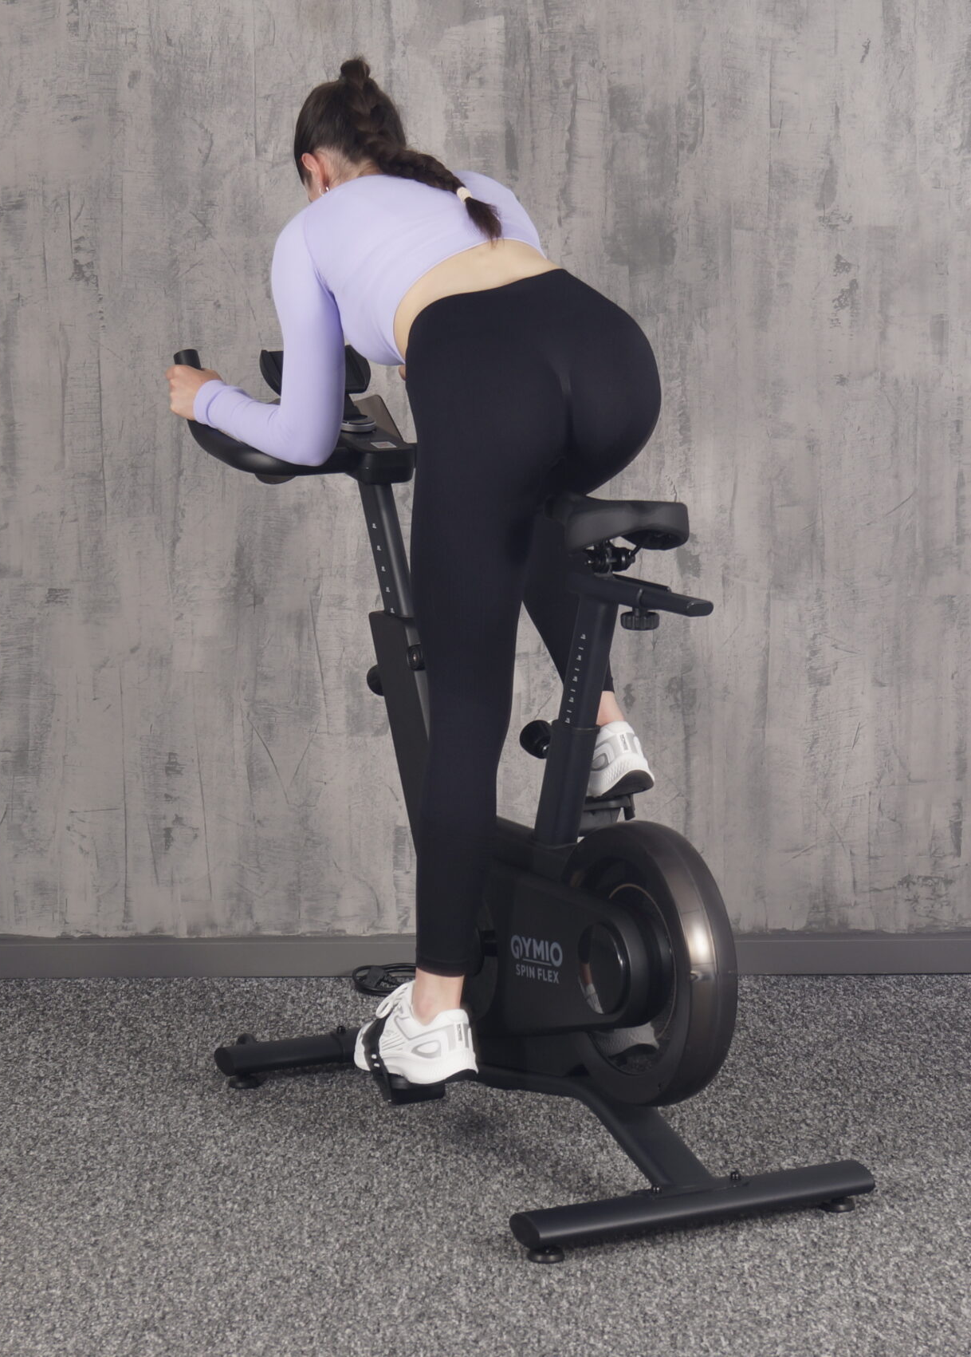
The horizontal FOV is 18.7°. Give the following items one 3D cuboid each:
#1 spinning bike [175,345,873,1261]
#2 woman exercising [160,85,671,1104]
[{"bbox_3d":[0.003,0.091,4.160,0.505,1.109,1.247,-3,7,-27],"label":"spinning bike"},{"bbox_3d":[-0.066,-0.197,4.263,0.495,1.421,0.965,-3,7,-27],"label":"woman exercising"}]

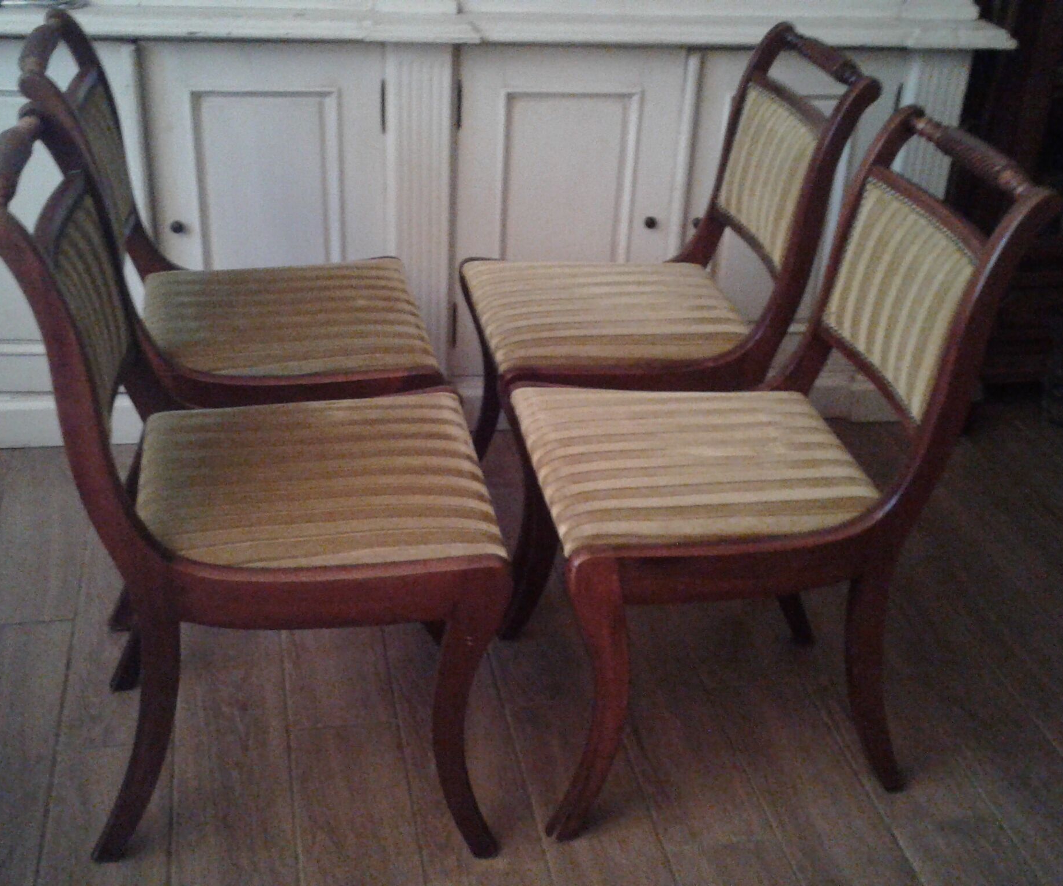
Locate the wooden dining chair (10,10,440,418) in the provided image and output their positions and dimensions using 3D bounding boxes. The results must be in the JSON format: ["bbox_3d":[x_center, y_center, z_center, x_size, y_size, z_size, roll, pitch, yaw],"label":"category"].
[{"bbox_3d":[-0.432,-0.179,1.901,0.521,0.855,0.450,-4,30,-13],"label":"wooden dining chair"}]

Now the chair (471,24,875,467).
[{"bbox_3d":[0.176,-0.206,2.008,0.521,0.855,0.450,-3,30,-11],"label":"chair"}]

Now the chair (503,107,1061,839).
[{"bbox_3d":[0.252,0.029,1.593,0.521,0.855,0.450,-2,29,-9],"label":"chair"}]

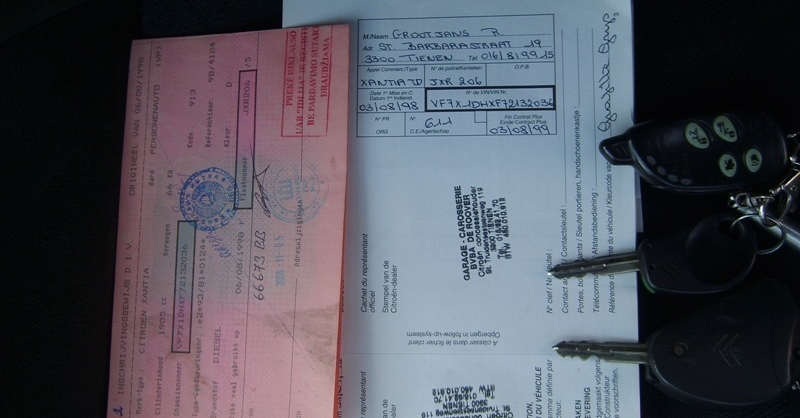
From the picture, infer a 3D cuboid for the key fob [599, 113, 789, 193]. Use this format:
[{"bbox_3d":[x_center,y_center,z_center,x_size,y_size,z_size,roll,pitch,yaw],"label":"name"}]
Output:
[{"bbox_3d":[0.114,-0.022,0.316,0.071,0.014,0.030,1,83,4],"label":"key fob"}]

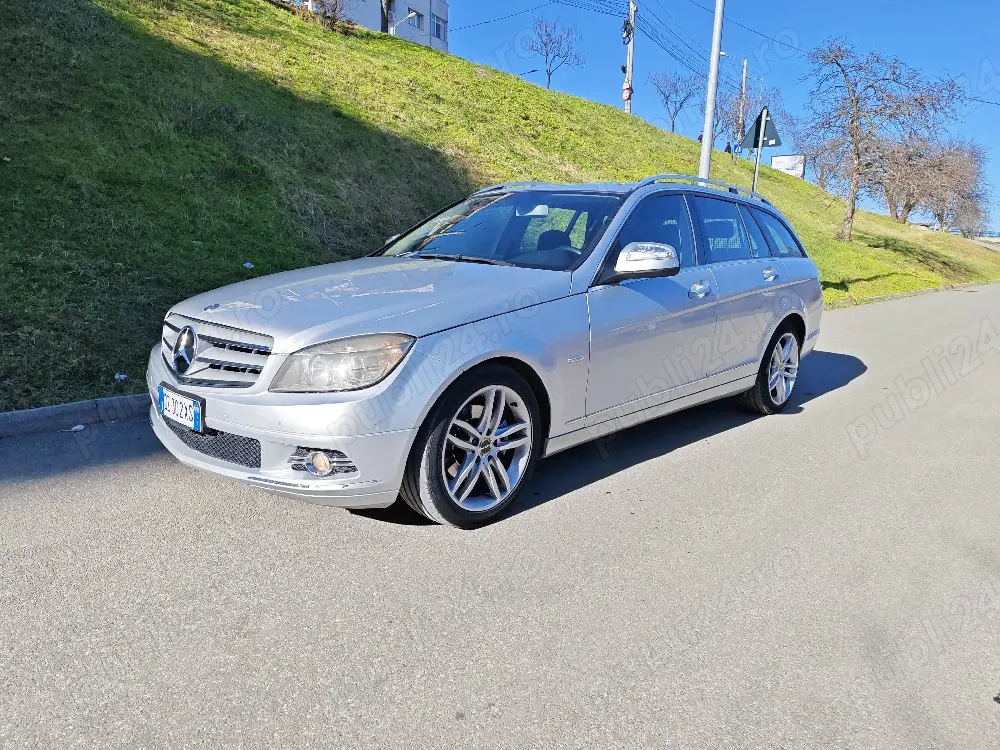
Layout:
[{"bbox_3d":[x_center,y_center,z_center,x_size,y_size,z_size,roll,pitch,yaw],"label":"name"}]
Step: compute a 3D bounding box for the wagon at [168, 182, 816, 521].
[{"bbox_3d":[0.390,-0.420,4.181,1.830,1.460,4.596,11,14,43],"label":"wagon"}]

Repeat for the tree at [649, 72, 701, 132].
[{"bbox_3d":[12.371,-18.908,48.682,3.651,4.396,3.651,4,10,13],"label":"tree"}]

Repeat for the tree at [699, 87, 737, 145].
[{"bbox_3d":[17.613,-20.514,55.630,3.800,4.983,4.180,4,11,16],"label":"tree"}]

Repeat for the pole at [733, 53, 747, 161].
[{"bbox_3d":[19.773,-21.437,56.317,0.320,8.327,0.320,5,11,18],"label":"pole"}]

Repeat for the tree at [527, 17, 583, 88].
[{"bbox_3d":[3.079,-17.302,37.693,3.153,4.071,3.153,2,10,4],"label":"tree"}]

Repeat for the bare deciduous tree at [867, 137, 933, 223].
[{"bbox_3d":[24.255,-11.692,41.559,3.956,4.986,3.956,7,12,29],"label":"bare deciduous tree"}]

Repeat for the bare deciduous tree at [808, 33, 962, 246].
[{"bbox_3d":[15.530,-9.140,27.319,6.147,7.701,5.840,7,12,28],"label":"bare deciduous tree"}]

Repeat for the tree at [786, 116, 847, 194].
[{"bbox_3d":[24.254,-16.674,52.511,4.544,5.534,4.544,6,11,23],"label":"tree"}]

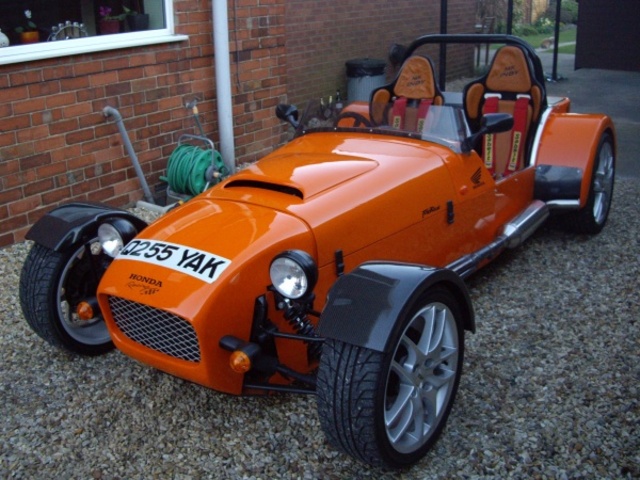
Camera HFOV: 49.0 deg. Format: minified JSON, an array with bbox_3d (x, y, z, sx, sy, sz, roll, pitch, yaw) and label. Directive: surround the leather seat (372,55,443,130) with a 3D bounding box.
[{"bbox_3d":[0.436,-0.593,3.871,0.460,0.790,0.530,13,24,33],"label":"leather seat"}]

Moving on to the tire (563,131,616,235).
[{"bbox_3d":[1.432,-0.303,3.797,0.210,0.550,0.550,10,23,33],"label":"tire"}]

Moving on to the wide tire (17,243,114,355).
[{"bbox_3d":[-0.891,0.180,2.752,0.210,0.550,0.550,11,23,34],"label":"wide tire"}]

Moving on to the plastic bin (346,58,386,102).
[{"bbox_3d":[0.557,-1.756,8.312,0.470,0.680,0.470,-2,19,1],"label":"plastic bin"}]

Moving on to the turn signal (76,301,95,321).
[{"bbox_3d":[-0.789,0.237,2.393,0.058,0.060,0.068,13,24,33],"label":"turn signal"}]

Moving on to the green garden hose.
[{"bbox_3d":[-0.851,-0.471,4.762,0.270,0.320,0.320,12,24,32],"label":"green garden hose"}]

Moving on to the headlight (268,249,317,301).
[{"bbox_3d":[-0.067,0.098,2.070,0.142,0.142,0.120,13,24,33],"label":"headlight"}]

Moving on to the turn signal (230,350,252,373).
[{"bbox_3d":[-0.220,0.337,1.965,0.056,0.058,0.056,10,23,33],"label":"turn signal"}]

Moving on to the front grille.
[{"bbox_3d":[-0.500,0.262,2.137,0.360,0.170,0.050,10,23,33],"label":"front grille"}]

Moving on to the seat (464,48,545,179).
[{"bbox_3d":[0.845,-0.499,3.503,0.440,0.860,0.600,10,23,33],"label":"seat"}]

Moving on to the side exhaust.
[{"bbox_3d":[0.831,-0.010,3.190,0.120,0.125,1.160,10,21,34],"label":"side exhaust"}]

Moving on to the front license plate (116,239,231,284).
[{"bbox_3d":[-0.453,0.065,2.212,0.450,0.030,0.107,10,44,34],"label":"front license plate"}]

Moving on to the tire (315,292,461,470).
[{"bbox_3d":[0.231,0.388,2.110,0.204,0.582,0.582,13,24,34],"label":"tire"}]

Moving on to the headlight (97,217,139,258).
[{"bbox_3d":[-0.692,-0.018,2.475,0.143,0.143,0.115,10,23,33],"label":"headlight"}]

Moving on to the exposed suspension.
[{"bbox_3d":[-0.029,0.294,2.179,0.080,0.300,0.080,-38,-6,39],"label":"exposed suspension"}]

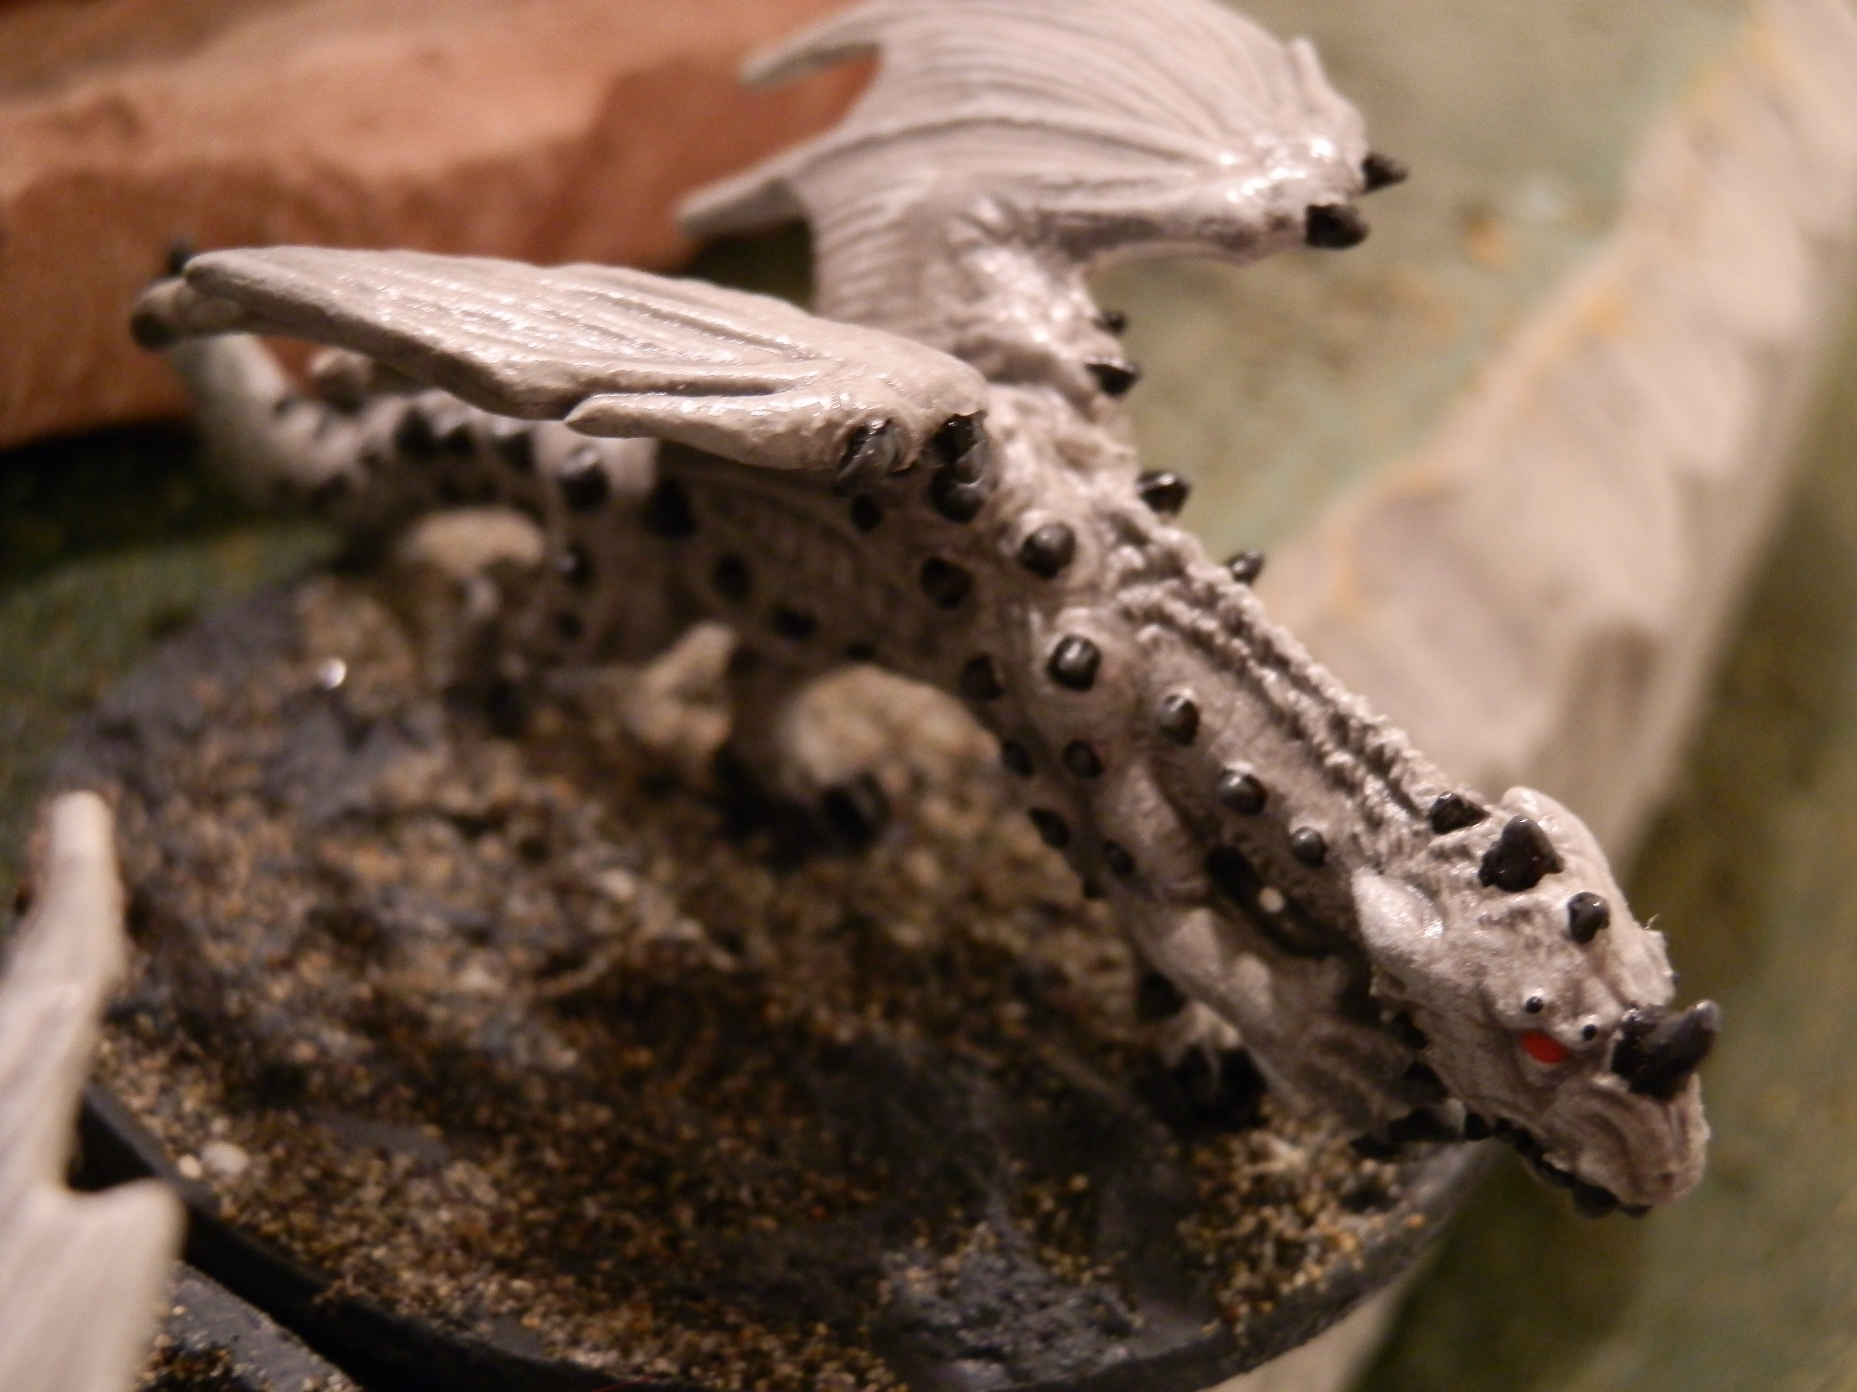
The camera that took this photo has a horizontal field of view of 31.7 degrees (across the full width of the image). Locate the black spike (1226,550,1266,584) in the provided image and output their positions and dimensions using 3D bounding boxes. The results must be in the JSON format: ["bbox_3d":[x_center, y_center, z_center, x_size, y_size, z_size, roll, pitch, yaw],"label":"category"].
[{"bbox_3d":[0.012,-0.005,0.129,0.002,0.001,0.001,-43,41,6],"label":"black spike"}]

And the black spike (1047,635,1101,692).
[{"bbox_3d":[0.006,-0.001,0.129,0.002,0.002,0.002,27,1,29],"label":"black spike"}]

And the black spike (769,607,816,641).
[{"bbox_3d":[-0.006,-0.003,0.140,0.002,0.002,0.002,27,34,29],"label":"black spike"}]

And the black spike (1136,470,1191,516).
[{"bbox_3d":[0.008,-0.007,0.112,0.002,0.002,0.002,-13,-6,27],"label":"black spike"}]

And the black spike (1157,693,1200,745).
[{"bbox_3d":[0.010,0.001,0.125,0.002,0.002,0.002,27,-3,29],"label":"black spike"}]

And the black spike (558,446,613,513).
[{"bbox_3d":[-0.016,-0.010,0.148,0.002,0.003,0.002,27,70,29],"label":"black spike"}]

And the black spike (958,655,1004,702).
[{"bbox_3d":[0.002,-0.001,0.112,0.001,0.001,0.001,13,29,24],"label":"black spike"}]

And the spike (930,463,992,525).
[{"bbox_3d":[0.001,-0.008,0.131,0.002,0.002,0.002,27,1,29],"label":"spike"}]

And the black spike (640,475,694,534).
[{"bbox_3d":[-0.012,-0.008,0.144,0.002,0.003,0.002,27,61,29],"label":"black spike"}]

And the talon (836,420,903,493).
[{"bbox_3d":[-0.002,-0.007,0.102,0.002,0.002,0.003,24,56,25],"label":"talon"}]

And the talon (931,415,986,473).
[{"bbox_3d":[0.001,-0.008,0.104,0.002,0.002,0.002,4,22,11],"label":"talon"}]

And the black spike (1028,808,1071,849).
[{"bbox_3d":[0.004,0.005,0.111,0.001,0.001,0.001,19,40,24],"label":"black spike"}]

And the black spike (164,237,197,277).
[{"bbox_3d":[-0.029,-0.017,0.128,0.001,0.002,0.001,0,18,0],"label":"black spike"}]

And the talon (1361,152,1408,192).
[{"bbox_3d":[0.016,-0.018,0.115,0.002,0.001,0.001,12,34,15],"label":"talon"}]

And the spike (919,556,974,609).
[{"bbox_3d":[0.001,-0.004,0.110,0.002,0.002,0.001,6,19,17],"label":"spike"}]

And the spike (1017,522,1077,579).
[{"bbox_3d":[0.005,-0.006,0.131,0.002,0.002,0.002,27,79,29],"label":"spike"}]

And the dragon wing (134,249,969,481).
[{"bbox_3d":[-0.015,-0.014,0.135,0.043,0.006,0.017,10,40,30],"label":"dragon wing"}]

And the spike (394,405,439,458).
[{"bbox_3d":[-0.025,-0.013,0.158,0.002,0.003,0.002,27,61,29],"label":"spike"}]

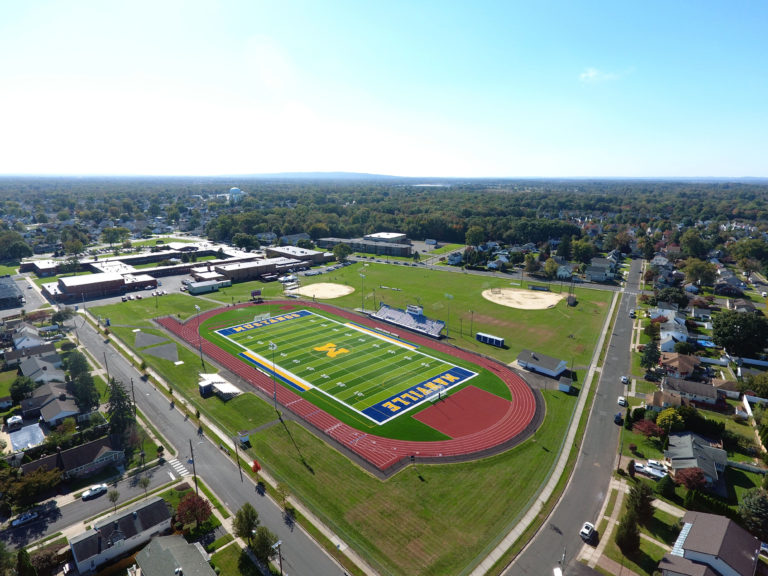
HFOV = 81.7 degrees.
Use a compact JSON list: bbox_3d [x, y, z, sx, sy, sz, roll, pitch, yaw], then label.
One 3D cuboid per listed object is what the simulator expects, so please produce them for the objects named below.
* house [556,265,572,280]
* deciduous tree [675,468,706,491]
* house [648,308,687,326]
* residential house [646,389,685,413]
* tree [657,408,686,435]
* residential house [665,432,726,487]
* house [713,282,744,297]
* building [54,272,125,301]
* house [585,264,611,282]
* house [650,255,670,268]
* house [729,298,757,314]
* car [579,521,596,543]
[{"bbox_3d":[132.910,-11.280,325.620,10.000,8.500,10.000,7,15,25],"label":"house"},{"bbox_3d":[72.100,45.080,104.260,5.800,5.000,5.800,1,14,0],"label":"deciduous tree"},{"bbox_3d":[145.460,13.280,227.190,16.500,7.000,15.000,9,16,31],"label":"house"},{"bbox_3d":[89.620,36.380,140.490,11.800,4.700,9.300,8,16,26],"label":"residential house"},{"bbox_3d":[80.412,37.780,125.081,7.000,7.800,7.000,0,14,0],"label":"tree"},{"bbox_3d":[77.660,42.420,110.530,12.600,6.200,15.300,9,16,31],"label":"residential house"},{"bbox_3d":[219.002,0.130,281.761,14.300,5.800,11.500,9,16,30],"label":"house"},{"bbox_3d":[-181.580,-1.220,275.230,30.500,8.600,27.000,-12,18,-40],"label":"building"},{"bbox_3d":[155.210,-10.560,322.960,16.500,8.800,10.000,7,15,25],"label":"house"},{"bbox_3d":[226.110,-21.375,363.991,12.000,7.500,10.500,9,16,30],"label":"house"},{"bbox_3d":[198.300,10.100,245.180,11.000,5.000,12.000,9,16,31],"label":"house"},{"bbox_3d":[41.410,49.570,90.390,1.900,1.700,4.600,11,18,38],"label":"car"}]

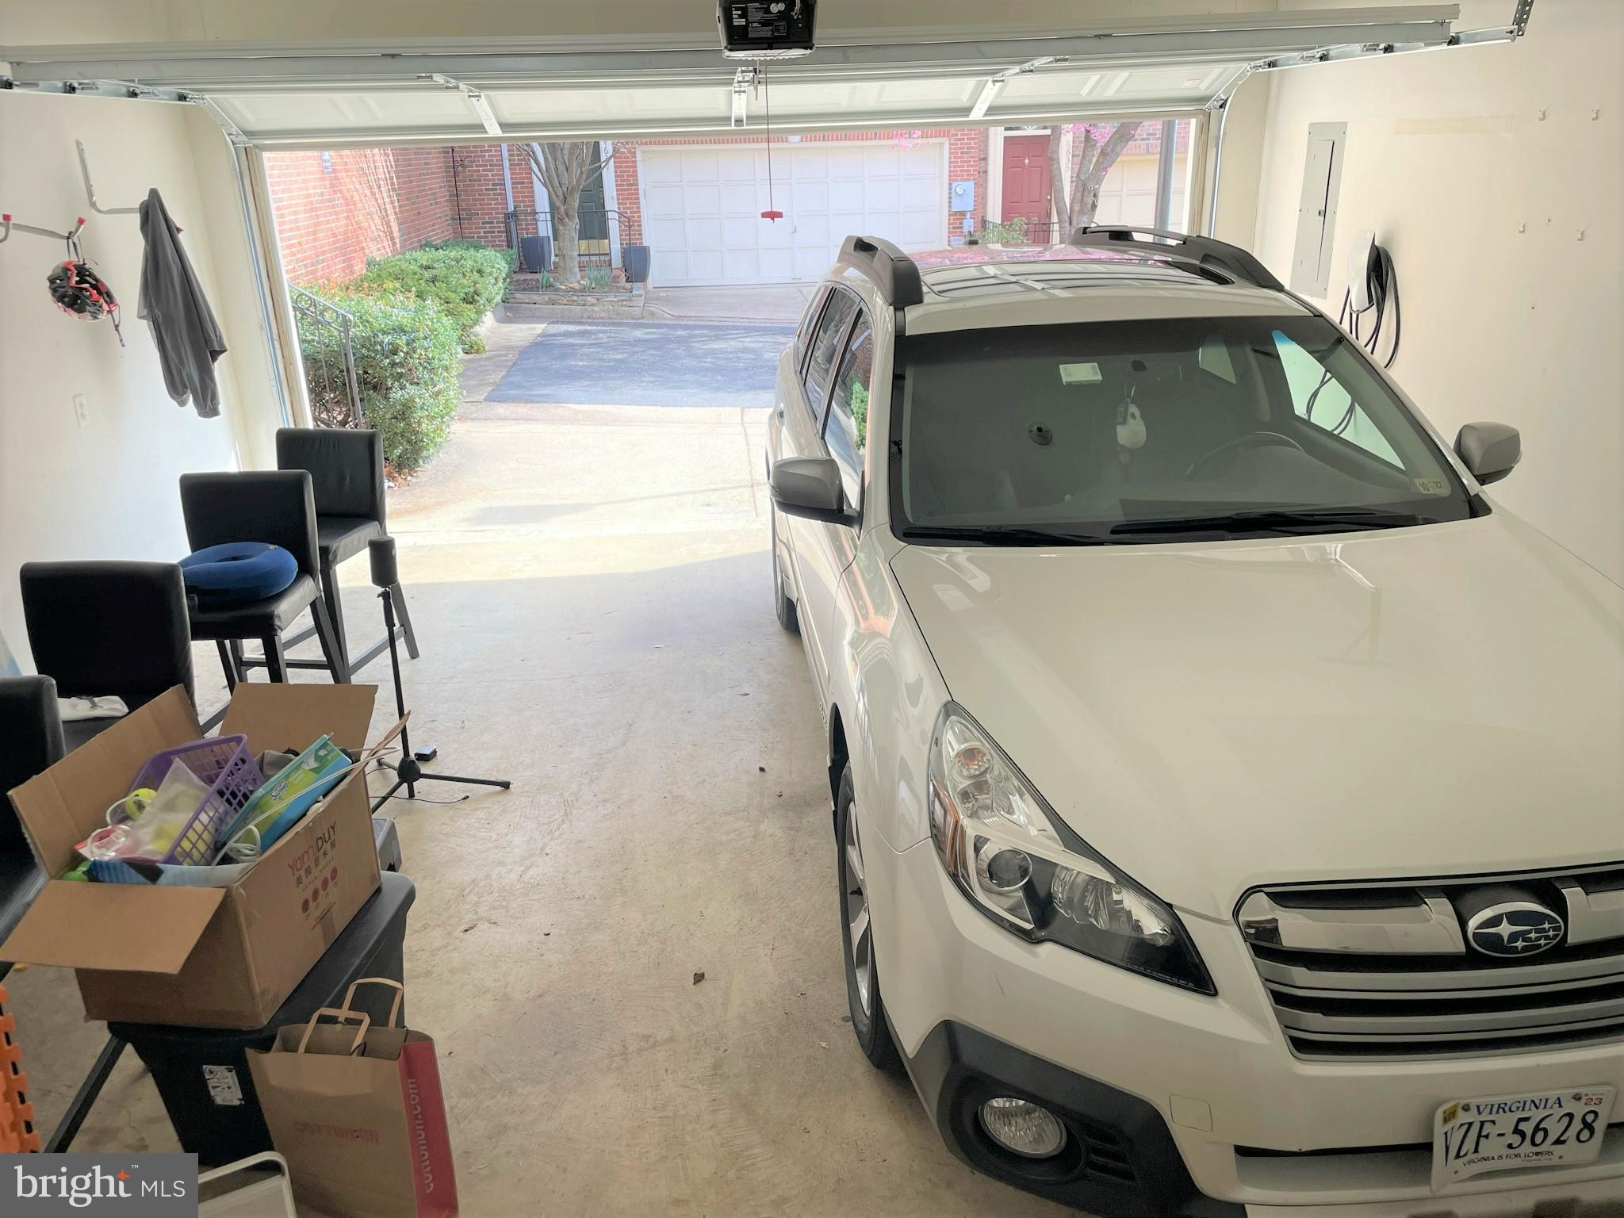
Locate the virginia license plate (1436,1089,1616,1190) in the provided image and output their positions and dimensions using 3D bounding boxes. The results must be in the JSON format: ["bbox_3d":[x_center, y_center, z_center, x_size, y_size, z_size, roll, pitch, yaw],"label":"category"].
[{"bbox_3d":[1.087,0.809,1.876,0.300,0.155,0.022,-4,21,-5],"label":"virginia license plate"}]

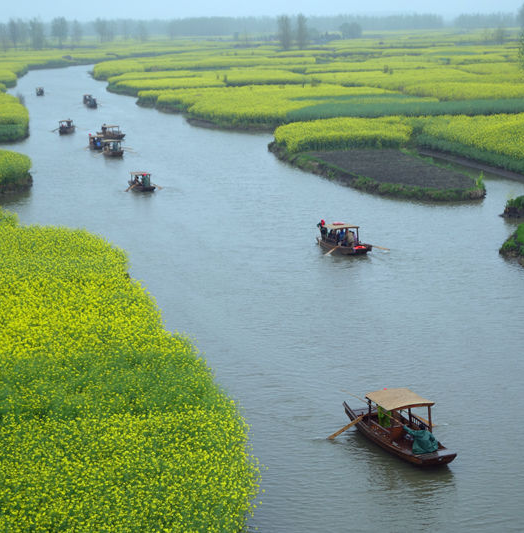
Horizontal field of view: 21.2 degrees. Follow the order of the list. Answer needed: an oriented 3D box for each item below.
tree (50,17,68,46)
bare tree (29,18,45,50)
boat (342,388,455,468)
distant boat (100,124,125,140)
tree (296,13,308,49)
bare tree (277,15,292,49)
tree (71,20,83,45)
[{"bbox_3d":[-114.387,-132.025,790.596,9.060,18.680,9.060,-1,10,0],"label":"tree"},{"bbox_3d":[-122.336,-125.845,759.299,7.880,17.670,7.880,-1,10,0],"label":"bare tree"},{"bbox_3d":[4.979,5.612,50.733,1.780,1.860,6.900,-5,11,-21],"label":"boat"},{"bbox_3d":[-20.072,-17.895,186.912,1.780,1.860,6.800,-6,11,-28],"label":"distant boat"},{"bbox_3d":[19.038,-110.706,657.911,5.180,17.670,5.180,-1,10,0],"label":"tree"},{"bbox_3d":[10.525,-109.574,654.693,6.090,16.880,6.090,-1,10,0],"label":"bare tree"},{"bbox_3d":[-112.137,-140.660,846.079,7.270,16.350,7.270,-1,10,0],"label":"tree"}]

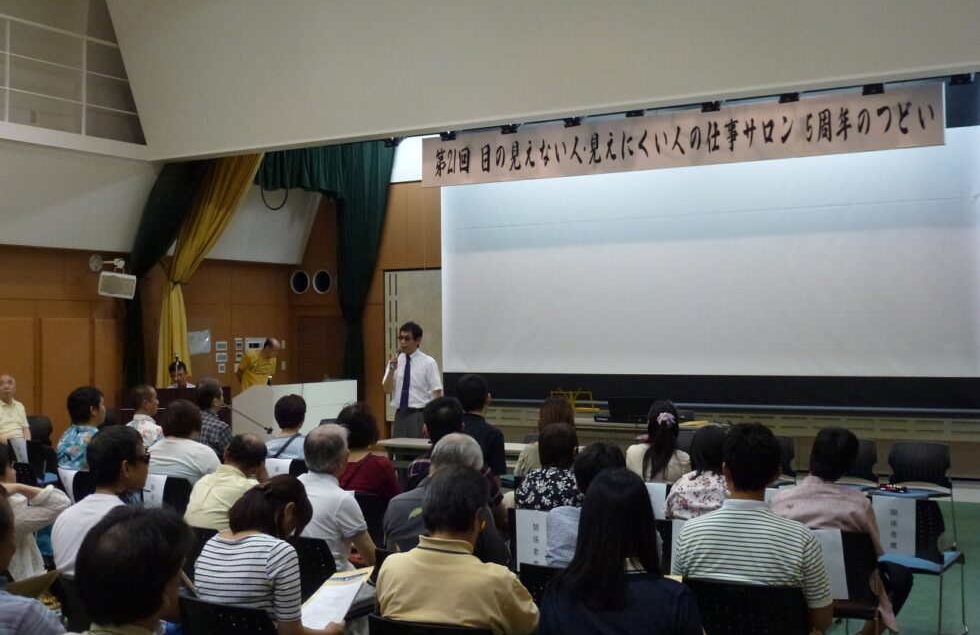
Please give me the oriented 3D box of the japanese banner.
[{"bbox_3d":[1.465,-1.577,10.384,4.898,0.490,0.030,-1,-1,29],"label":"japanese banner"}]

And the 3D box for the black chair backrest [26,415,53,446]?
[{"bbox_3d":[-4.866,1.239,12.400,0.130,0.370,0.450,-1,-1,42],"label":"black chair backrest"}]

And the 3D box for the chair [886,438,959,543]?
[{"bbox_3d":[3.080,1.303,8.469,0.490,0.785,0.530,-1,-1,37],"label":"chair"}]

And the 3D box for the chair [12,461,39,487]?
[{"bbox_3d":[-2.959,1.351,7.919,0.470,0.770,0.540,-1,-1,42],"label":"chair"}]

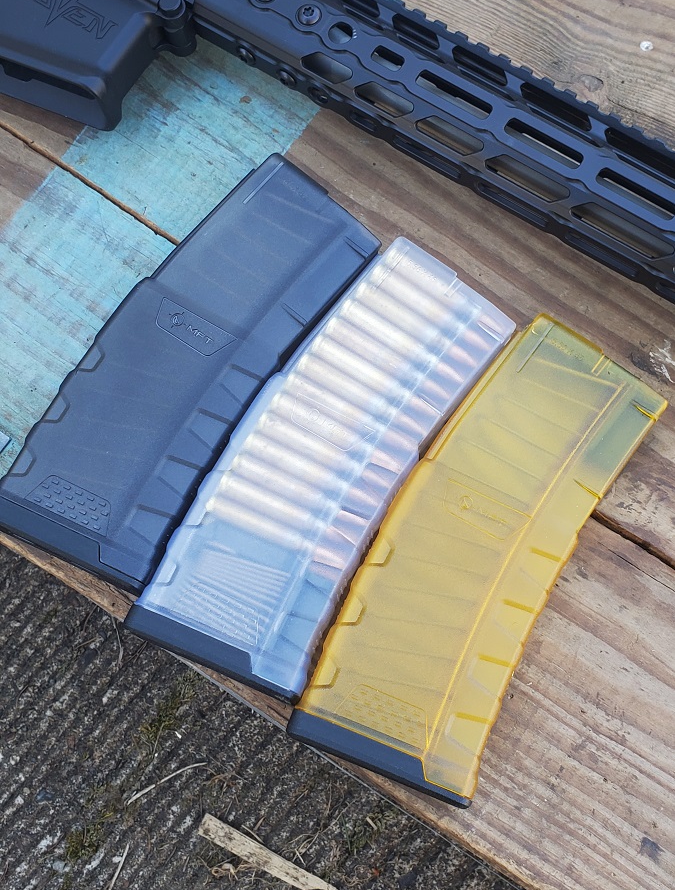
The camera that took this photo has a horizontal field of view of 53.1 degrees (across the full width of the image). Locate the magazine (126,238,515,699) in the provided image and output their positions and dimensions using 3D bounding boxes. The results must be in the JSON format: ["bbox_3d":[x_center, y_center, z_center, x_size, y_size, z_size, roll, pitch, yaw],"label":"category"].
[{"bbox_3d":[-0.004,0.006,0.271,0.076,0.025,0.188,31,81,7],"label":"magazine"}]

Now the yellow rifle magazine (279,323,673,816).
[{"bbox_3d":[0.055,0.040,0.264,0.076,0.025,0.189,29,81,6],"label":"yellow rifle magazine"}]

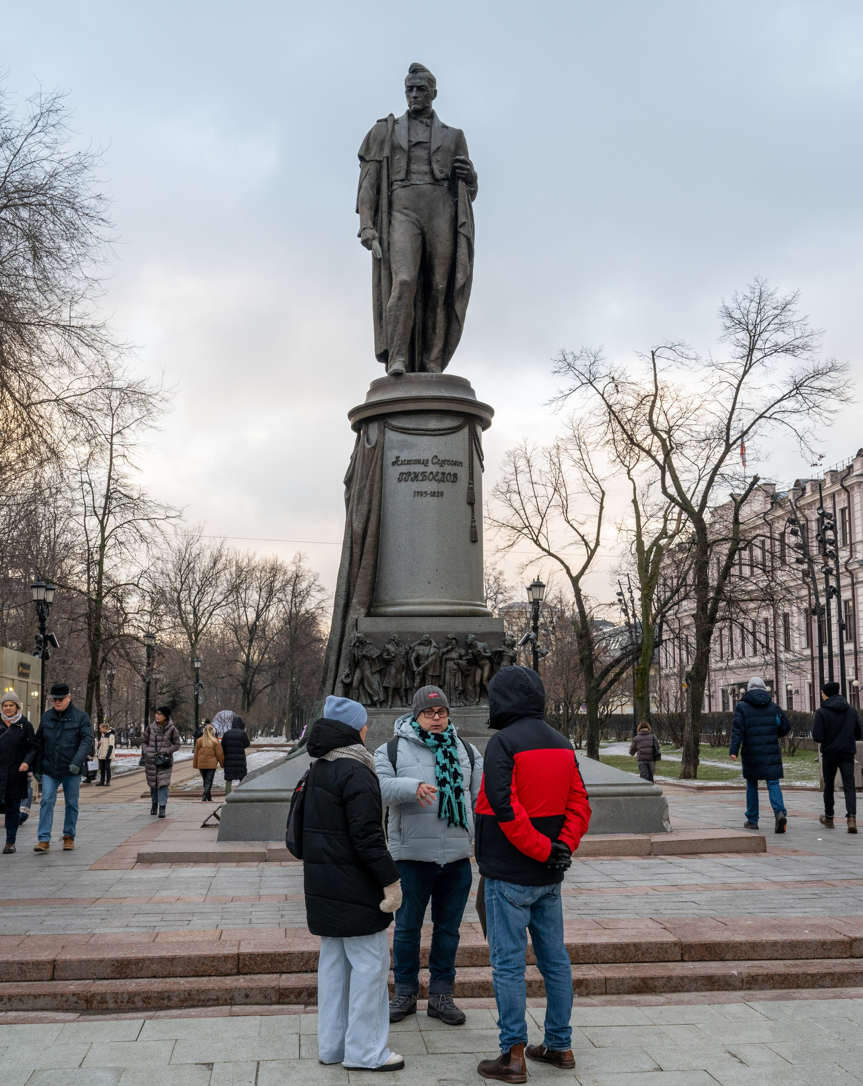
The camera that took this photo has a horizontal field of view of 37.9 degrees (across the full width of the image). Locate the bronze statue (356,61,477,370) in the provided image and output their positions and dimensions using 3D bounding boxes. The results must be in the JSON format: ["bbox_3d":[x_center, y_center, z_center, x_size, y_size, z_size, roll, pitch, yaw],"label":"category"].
[{"bbox_3d":[-0.187,-4.271,16.653,1.620,4.440,1.350,-1,-8,0],"label":"bronze statue"}]

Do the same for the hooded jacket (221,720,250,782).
[{"bbox_3d":[-4.002,4.232,25.795,0.560,1.300,0.400,-1,-8,2],"label":"hooded jacket"}]

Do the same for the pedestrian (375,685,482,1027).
[{"bbox_3d":[-0.017,1.685,6.913,0.600,1.780,0.480,0,-8,-6],"label":"pedestrian"}]

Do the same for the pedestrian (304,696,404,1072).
[{"bbox_3d":[-0.388,1.601,6.037,0.450,1.710,0.550,7,-11,-43],"label":"pedestrian"}]

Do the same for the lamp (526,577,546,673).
[{"bbox_3d":[2.539,3.333,30.323,0.420,5.110,1.150,1,-8,-8],"label":"lamp"}]

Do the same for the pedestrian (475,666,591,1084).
[{"bbox_3d":[0.471,1.495,5.861,0.480,1.830,0.560,-7,-11,37],"label":"pedestrian"}]

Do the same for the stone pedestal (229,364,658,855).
[{"bbox_3d":[-0.125,0.693,16.128,4.850,5.550,4.850,1,-8,-7],"label":"stone pedestal"}]

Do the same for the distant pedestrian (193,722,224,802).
[{"bbox_3d":[-4.623,4.539,26.077,0.580,1.580,0.450,0,-8,-5],"label":"distant pedestrian"}]

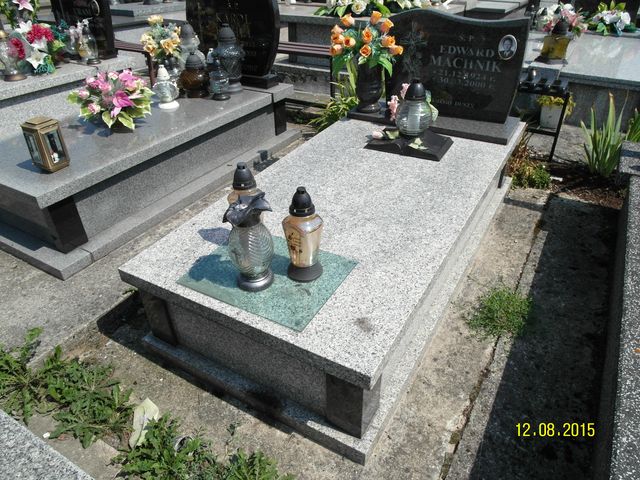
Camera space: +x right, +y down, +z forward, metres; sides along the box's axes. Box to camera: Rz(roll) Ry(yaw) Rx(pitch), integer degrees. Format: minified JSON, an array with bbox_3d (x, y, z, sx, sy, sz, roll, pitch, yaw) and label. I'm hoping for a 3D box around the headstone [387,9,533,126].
[{"bbox_3d":[0.740,-0.992,2.510,0.733,0.559,0.084,17,38,27],"label":"headstone"}]

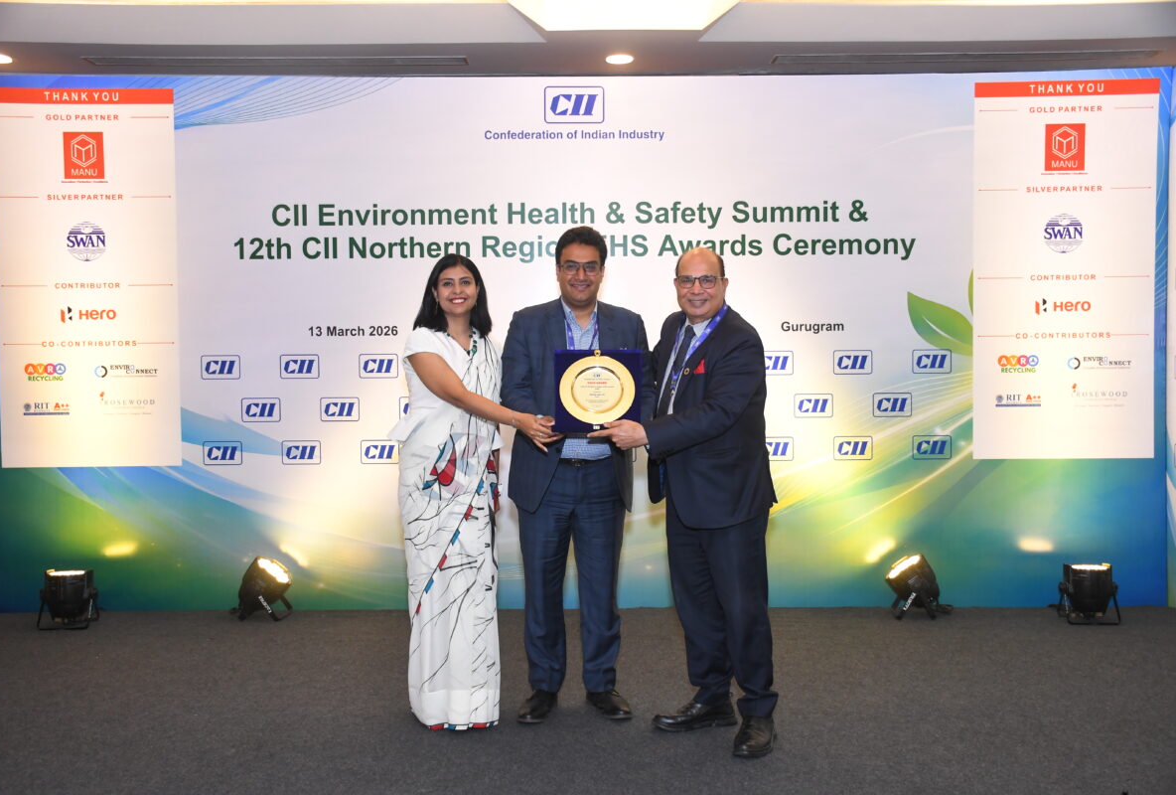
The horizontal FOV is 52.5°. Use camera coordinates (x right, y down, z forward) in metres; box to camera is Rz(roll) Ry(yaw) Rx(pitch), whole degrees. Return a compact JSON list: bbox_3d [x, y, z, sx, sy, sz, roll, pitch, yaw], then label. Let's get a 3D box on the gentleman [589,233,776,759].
[{"bbox_3d":[0.362,0.320,4.033,0.560,1.660,0.460,1,2,35],"label":"gentleman"}]

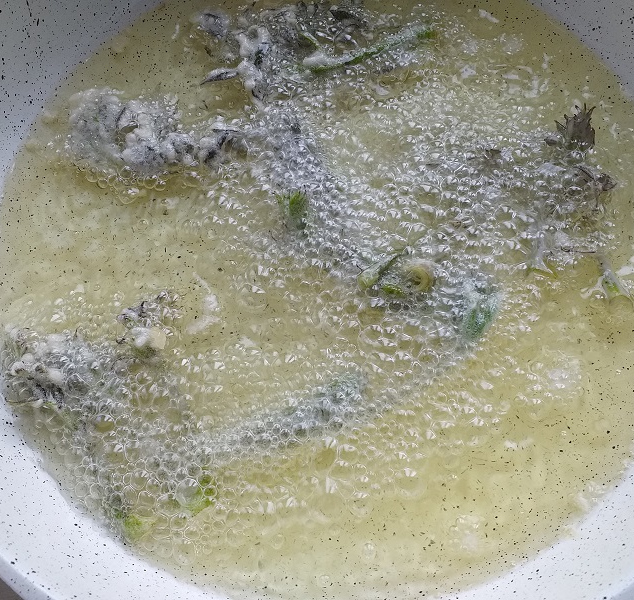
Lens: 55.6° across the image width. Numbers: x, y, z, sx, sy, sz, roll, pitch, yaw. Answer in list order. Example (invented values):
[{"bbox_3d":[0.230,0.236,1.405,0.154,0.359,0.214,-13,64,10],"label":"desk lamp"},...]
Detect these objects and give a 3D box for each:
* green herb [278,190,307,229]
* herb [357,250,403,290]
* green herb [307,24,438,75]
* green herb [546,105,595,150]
[{"bbox_3d":[-0.010,-0.036,0.241,0.010,0.008,0.018,-16,72,-2],"label":"green herb"},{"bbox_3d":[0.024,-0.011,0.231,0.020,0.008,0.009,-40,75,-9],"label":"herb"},{"bbox_3d":[0.023,-0.109,0.260,0.058,0.010,0.011,-14,72,-1],"label":"green herb"},{"bbox_3d":[0.101,-0.070,0.241,0.018,0.012,0.015,1,73,4],"label":"green herb"}]

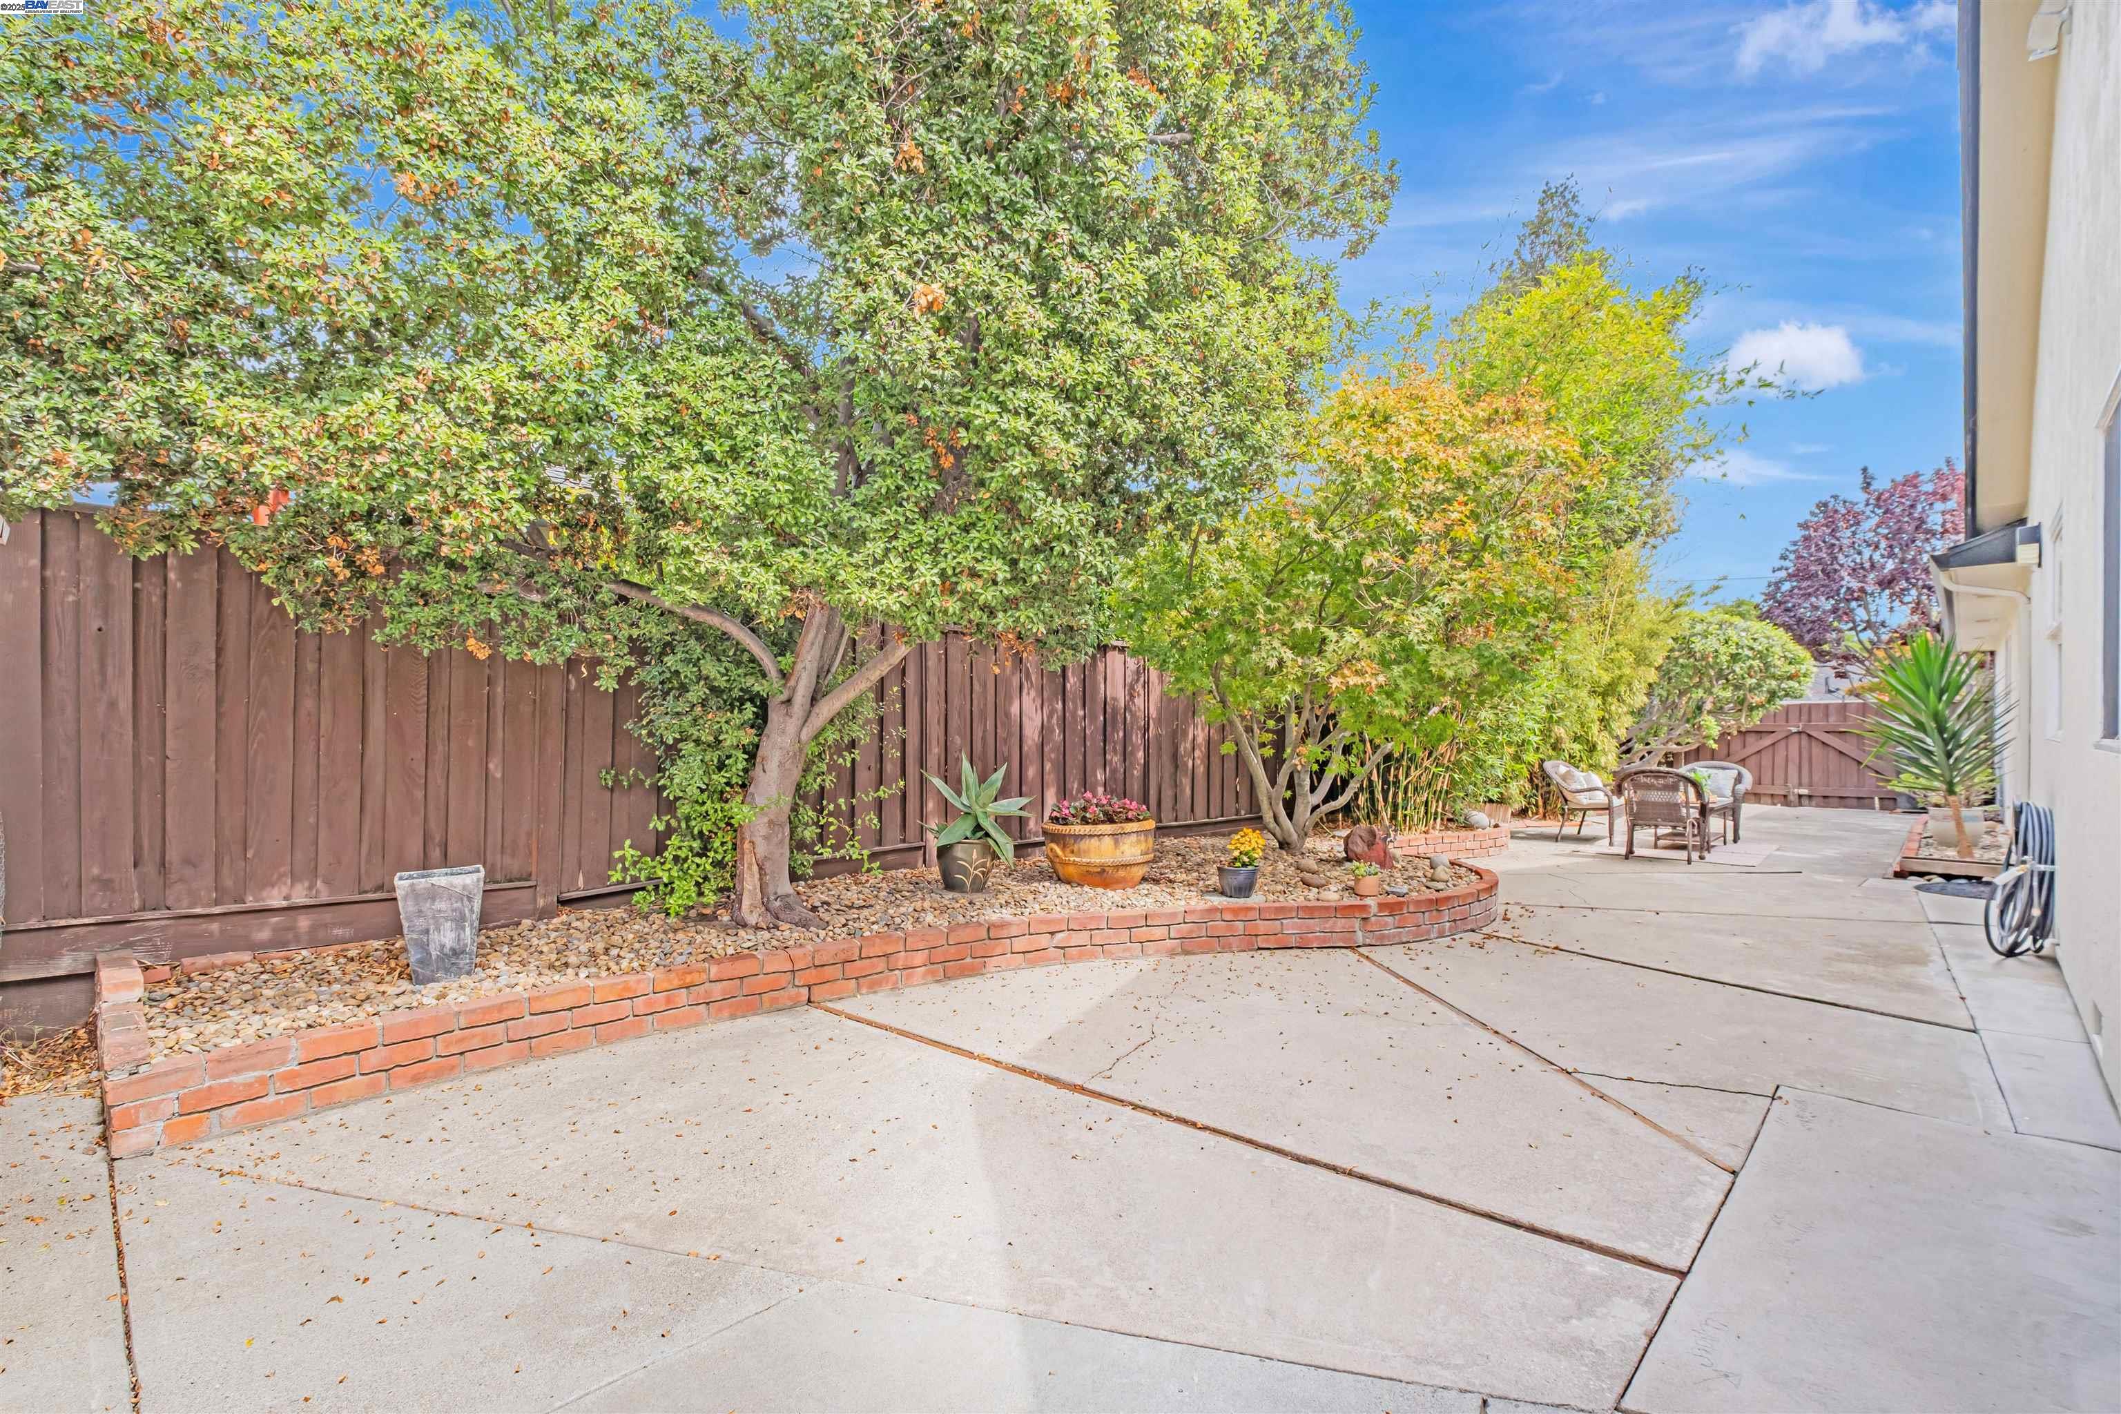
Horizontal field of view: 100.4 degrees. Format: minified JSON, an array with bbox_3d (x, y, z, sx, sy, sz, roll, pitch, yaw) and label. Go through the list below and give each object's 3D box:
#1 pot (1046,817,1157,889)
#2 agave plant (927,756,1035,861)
[{"bbox_3d":[0.247,0.920,5.600,0.700,0.400,0.700,0,0,0],"label":"pot"},{"bbox_3d":[-0.510,0.630,5.420,0.660,0.650,0.620,0,0,0],"label":"agave plant"}]

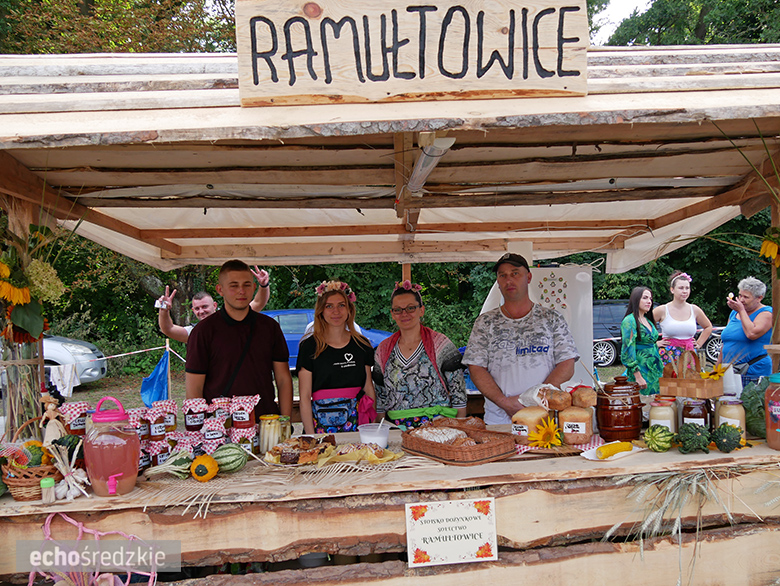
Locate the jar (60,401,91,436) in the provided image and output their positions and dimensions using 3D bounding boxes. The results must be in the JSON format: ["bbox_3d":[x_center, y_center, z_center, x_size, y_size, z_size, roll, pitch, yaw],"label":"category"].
[{"bbox_3d":[-1.226,0.499,2.460,0.105,0.122,0.105,-3,1,-20],"label":"jar"}]

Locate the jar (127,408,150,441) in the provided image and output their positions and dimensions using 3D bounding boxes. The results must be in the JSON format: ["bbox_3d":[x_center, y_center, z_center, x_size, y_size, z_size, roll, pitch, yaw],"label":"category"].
[{"bbox_3d":[-0.958,0.502,2.410,0.090,0.112,0.090,-3,2,-37],"label":"jar"}]

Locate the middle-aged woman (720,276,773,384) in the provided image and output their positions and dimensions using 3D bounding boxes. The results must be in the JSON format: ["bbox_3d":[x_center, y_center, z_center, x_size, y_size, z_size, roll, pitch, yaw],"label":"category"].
[{"bbox_3d":[2.991,0.686,5.266,0.500,1.640,0.420,-1,2,41],"label":"middle-aged woman"}]

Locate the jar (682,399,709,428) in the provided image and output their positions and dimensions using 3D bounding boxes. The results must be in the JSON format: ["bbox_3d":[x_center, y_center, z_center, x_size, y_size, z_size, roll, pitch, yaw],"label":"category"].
[{"bbox_3d":[1.189,0.501,2.460,0.099,0.155,0.099,-1,2,26],"label":"jar"}]

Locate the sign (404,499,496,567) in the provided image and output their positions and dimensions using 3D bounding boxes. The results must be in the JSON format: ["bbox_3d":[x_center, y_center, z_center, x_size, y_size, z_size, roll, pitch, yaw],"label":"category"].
[{"bbox_3d":[0.206,0.798,2.100,0.297,0.210,0.006,-3,1,-4],"label":"sign"}]

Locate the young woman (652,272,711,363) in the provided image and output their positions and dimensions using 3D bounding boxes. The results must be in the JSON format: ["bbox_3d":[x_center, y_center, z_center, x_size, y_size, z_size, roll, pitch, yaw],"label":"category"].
[{"bbox_3d":[2.490,0.648,5.372,0.540,1.680,0.350,-2,2,13],"label":"young woman"}]

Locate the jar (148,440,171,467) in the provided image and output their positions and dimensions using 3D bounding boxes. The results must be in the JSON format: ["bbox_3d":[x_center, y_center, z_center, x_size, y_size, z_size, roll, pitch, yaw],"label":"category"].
[{"bbox_3d":[-0.871,0.615,2.390,0.087,0.112,0.087,-3,2,-32],"label":"jar"}]

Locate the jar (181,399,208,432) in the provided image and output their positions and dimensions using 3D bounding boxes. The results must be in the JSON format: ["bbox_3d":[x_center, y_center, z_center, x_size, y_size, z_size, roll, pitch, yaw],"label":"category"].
[{"bbox_3d":[-0.767,0.482,2.490,0.100,0.118,0.100,-2,1,-14],"label":"jar"}]

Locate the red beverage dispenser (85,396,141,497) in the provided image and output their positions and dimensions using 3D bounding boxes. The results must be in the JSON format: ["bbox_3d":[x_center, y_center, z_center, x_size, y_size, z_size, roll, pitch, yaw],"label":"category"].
[{"bbox_3d":[-0.930,0.501,2.123,0.193,0.322,0.235,-3,1,-23],"label":"red beverage dispenser"}]

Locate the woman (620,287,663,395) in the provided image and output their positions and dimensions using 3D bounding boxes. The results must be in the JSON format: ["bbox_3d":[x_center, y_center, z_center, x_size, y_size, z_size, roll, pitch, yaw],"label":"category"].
[{"bbox_3d":[2.254,0.751,5.610,0.430,1.610,0.290,-3,1,-41],"label":"woman"}]

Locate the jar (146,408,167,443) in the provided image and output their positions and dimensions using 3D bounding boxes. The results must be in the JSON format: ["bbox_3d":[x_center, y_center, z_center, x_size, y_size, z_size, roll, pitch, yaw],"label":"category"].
[{"bbox_3d":[-0.906,0.514,2.460,0.076,0.118,0.076,-2,1,0],"label":"jar"}]

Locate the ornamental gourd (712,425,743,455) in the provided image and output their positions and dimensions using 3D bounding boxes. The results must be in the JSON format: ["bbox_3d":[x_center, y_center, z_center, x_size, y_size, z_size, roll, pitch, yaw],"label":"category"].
[{"bbox_3d":[1.235,0.536,2.310,0.105,0.105,0.098,-1,2,28],"label":"ornamental gourd"}]

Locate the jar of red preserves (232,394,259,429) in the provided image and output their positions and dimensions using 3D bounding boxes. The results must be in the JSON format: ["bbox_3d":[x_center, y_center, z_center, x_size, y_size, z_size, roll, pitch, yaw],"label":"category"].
[{"bbox_3d":[-0.584,0.481,2.550,0.107,0.118,0.105,-2,1,-5],"label":"jar of red preserves"}]

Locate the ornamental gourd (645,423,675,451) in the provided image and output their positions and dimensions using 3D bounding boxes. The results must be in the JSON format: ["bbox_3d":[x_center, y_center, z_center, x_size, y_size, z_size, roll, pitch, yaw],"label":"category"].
[{"bbox_3d":[0.997,0.538,2.335,0.104,0.104,0.104,-2,1,3],"label":"ornamental gourd"}]

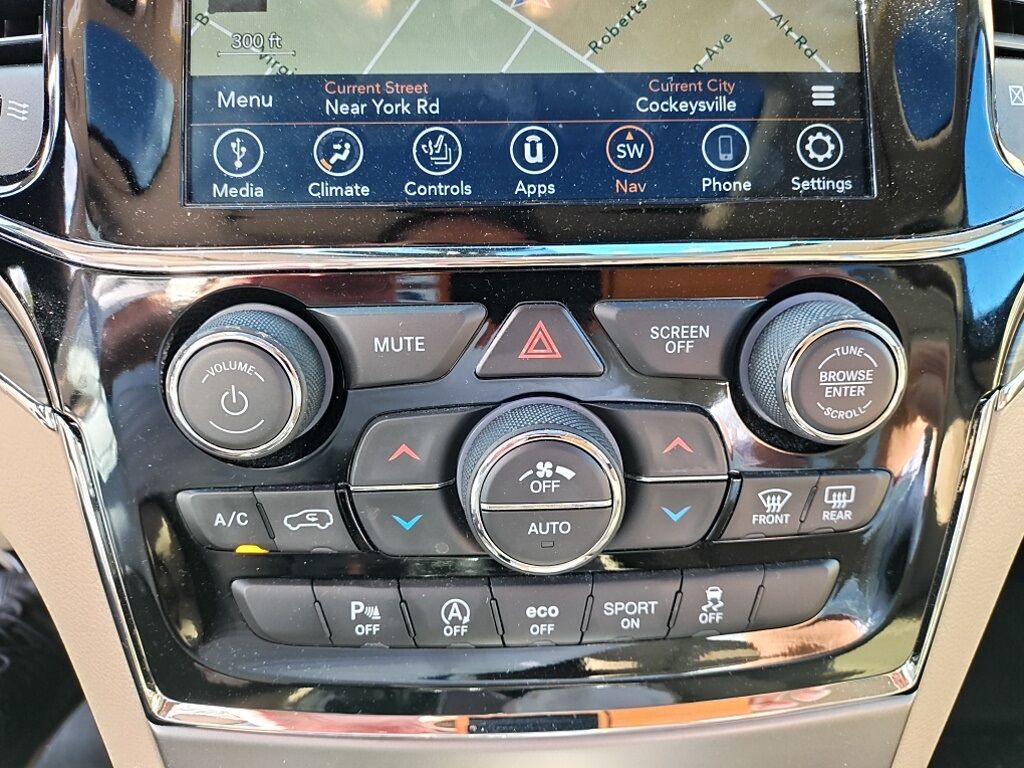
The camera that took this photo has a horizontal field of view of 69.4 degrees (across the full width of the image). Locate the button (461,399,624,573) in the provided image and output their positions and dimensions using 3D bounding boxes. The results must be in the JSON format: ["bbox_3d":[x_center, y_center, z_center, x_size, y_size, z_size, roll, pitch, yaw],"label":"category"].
[{"bbox_3d":[0.008,0.027,0.189,0.041,0.041,0.018,-1,14,-2],"label":"button"}]

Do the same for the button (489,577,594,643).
[{"bbox_3d":[0.008,0.062,0.206,0.028,0.021,0.007,-1,14,-2],"label":"button"}]

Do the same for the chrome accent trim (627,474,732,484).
[{"bbox_3d":[0.044,0.025,0.196,0.028,0.002,0.003,-1,14,-2],"label":"chrome accent trim"}]

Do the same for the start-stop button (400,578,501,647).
[{"bbox_3d":[-0.017,0.062,0.205,0.028,0.022,0.007,-1,14,-2],"label":"start-stop button"}]

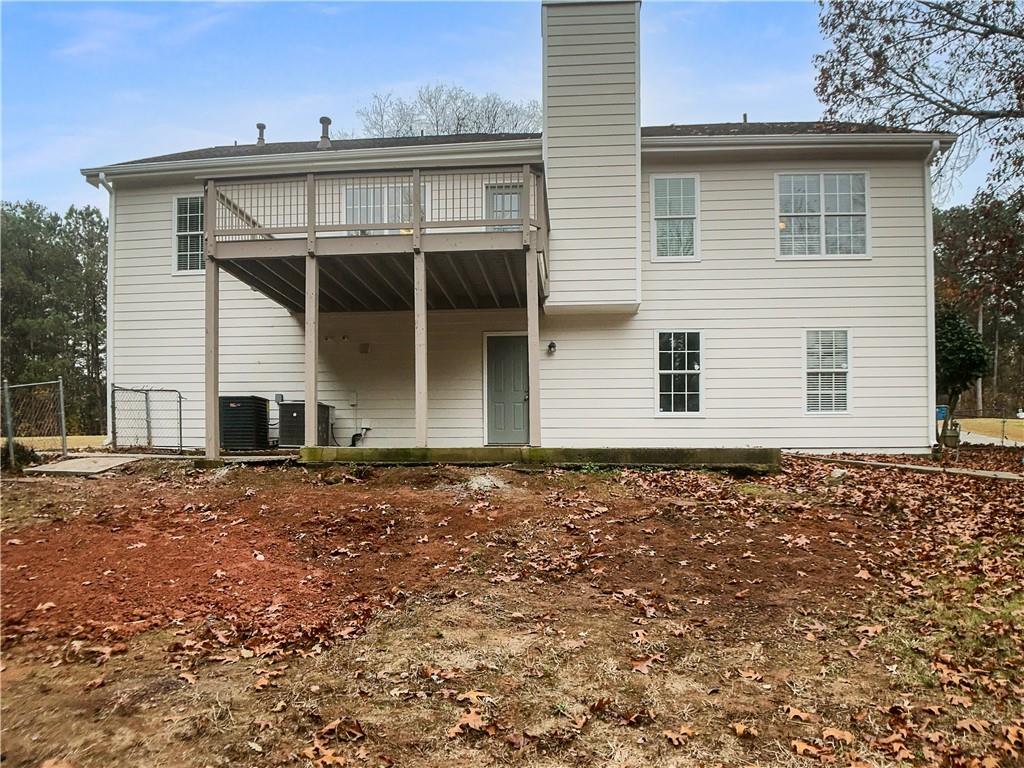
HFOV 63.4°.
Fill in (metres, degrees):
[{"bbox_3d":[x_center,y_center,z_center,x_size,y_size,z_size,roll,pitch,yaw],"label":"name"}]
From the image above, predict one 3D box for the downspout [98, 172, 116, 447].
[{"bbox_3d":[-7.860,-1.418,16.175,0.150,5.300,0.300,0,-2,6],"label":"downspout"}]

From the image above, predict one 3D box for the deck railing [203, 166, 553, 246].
[{"bbox_3d":[-1.629,-2.173,13.092,4.400,1.030,4.700,-1,-3,4],"label":"deck railing"}]

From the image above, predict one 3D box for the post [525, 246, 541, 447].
[{"bbox_3d":[0.305,-0.538,12.050,0.150,2.900,0.150,0,-2,6],"label":"post"}]

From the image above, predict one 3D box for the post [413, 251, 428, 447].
[{"bbox_3d":[-1.188,-0.461,10.750,0.140,2.500,0.140,-1,-3,4],"label":"post"}]

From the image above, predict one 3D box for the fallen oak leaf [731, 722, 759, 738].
[{"bbox_3d":[0.951,1.418,3.390,0.120,0.030,0.075,0,3,20],"label":"fallen oak leaf"}]

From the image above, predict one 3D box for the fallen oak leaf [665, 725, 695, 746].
[{"bbox_3d":[0.674,1.419,3.344,0.125,0.030,0.085,1,3,25],"label":"fallen oak leaf"}]

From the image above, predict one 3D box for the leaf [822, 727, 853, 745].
[{"bbox_3d":[1.419,1.528,3.600,0.135,0.030,0.110,0,3,0],"label":"leaf"}]

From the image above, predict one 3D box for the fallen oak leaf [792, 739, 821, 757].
[{"bbox_3d":[1.157,1.421,3.244,0.115,0.030,0.070,1,3,28],"label":"fallen oak leaf"}]

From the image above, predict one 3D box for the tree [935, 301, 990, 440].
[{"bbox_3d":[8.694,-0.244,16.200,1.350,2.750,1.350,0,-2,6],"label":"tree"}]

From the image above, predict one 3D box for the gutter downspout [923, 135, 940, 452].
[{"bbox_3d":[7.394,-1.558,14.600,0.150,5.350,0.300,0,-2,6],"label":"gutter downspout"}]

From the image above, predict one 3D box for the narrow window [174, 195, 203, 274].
[{"bbox_3d":[-6.252,-2.942,16.300,0.770,1.500,0.100,0,-2,6],"label":"narrow window"}]

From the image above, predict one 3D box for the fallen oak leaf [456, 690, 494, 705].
[{"bbox_3d":[-0.183,1.533,4.050,0.165,0.030,0.110,0,3,0],"label":"fallen oak leaf"}]

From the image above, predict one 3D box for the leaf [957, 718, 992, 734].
[{"bbox_3d":[2.050,1.522,3.680,0.145,0.030,0.110,0,3,0],"label":"leaf"}]

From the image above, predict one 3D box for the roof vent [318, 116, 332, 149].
[{"bbox_3d":[-3.832,-5.156,17.000,0.270,0.650,0.270,-1,-3,4],"label":"roof vent"}]

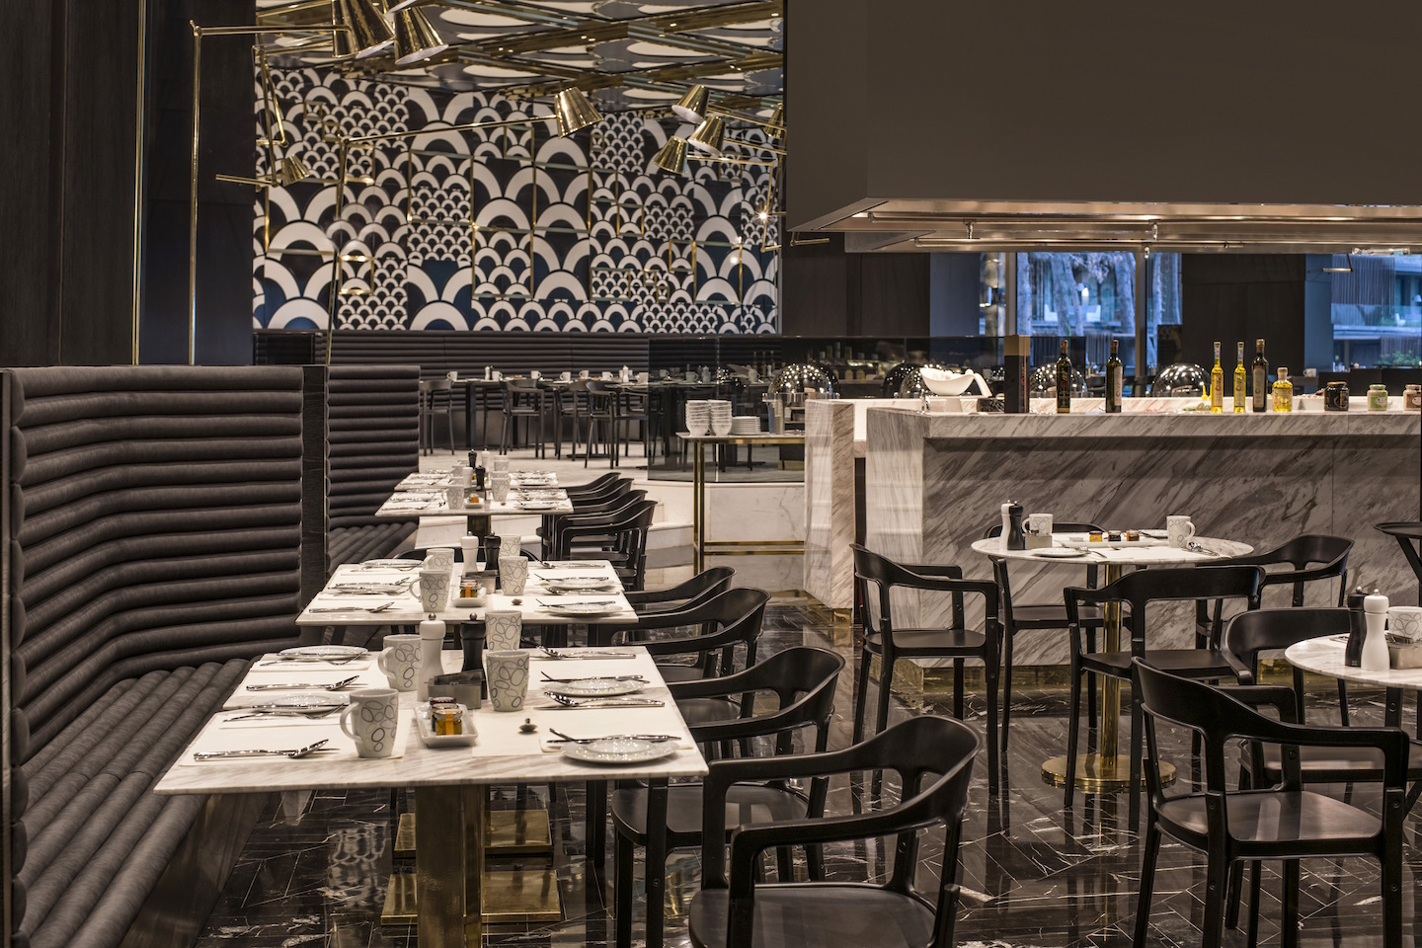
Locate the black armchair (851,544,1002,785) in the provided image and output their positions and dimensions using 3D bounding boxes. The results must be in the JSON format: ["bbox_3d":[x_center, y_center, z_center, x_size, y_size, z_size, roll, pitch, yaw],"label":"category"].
[{"bbox_3d":[0.654,0.602,6.292,0.455,0.765,0.525,0,3,-5],"label":"black armchair"}]

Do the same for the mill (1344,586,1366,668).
[{"bbox_3d":[1.286,0.302,3.913,0.054,0.156,0.054,0,3,0],"label":"mill"}]

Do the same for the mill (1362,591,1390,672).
[{"bbox_3d":[1.265,0.294,3.753,0.055,0.152,0.055,0,3,0],"label":"mill"}]

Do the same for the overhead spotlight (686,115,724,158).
[{"bbox_3d":[-0.029,-2.146,12.500,0.230,0.220,0.230,20,-2,0],"label":"overhead spotlight"}]

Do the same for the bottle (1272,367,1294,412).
[{"bbox_3d":[2.403,-0.353,8.295,0.083,0.186,0.083,0,3,0],"label":"bottle"}]

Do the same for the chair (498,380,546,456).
[{"bbox_3d":[-1.819,-0.537,18.979,0.480,0.760,0.530,-1,3,-15],"label":"chair"}]

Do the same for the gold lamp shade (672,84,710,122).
[{"bbox_3d":[-0.118,-2.308,12.300,0.235,0.190,0.235,29,-4,-13],"label":"gold lamp shade"}]

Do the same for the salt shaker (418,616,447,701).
[{"bbox_3d":[-0.505,0.333,3.582,0.054,0.156,0.054,0,3,0],"label":"salt shaker"}]

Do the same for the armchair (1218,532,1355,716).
[{"bbox_3d":[1.889,0.591,6.487,0.455,0.765,0.525,-1,3,-12],"label":"armchair"}]

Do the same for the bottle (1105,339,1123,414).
[{"bbox_3d":[1.709,-0.415,8.380,0.071,0.314,0.071,0,3,0],"label":"bottle"}]

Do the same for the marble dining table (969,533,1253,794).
[{"bbox_3d":[1.312,0.613,6.468,0.905,0.755,0.905,0,3,0],"label":"marble dining table"}]

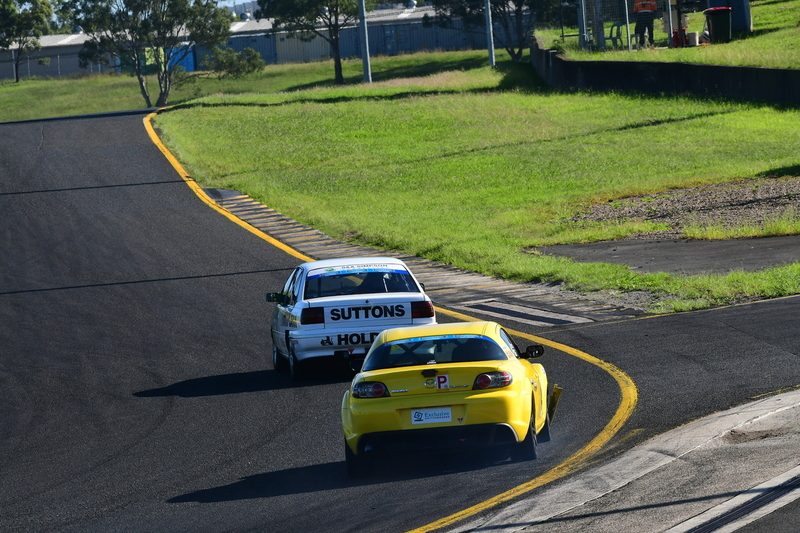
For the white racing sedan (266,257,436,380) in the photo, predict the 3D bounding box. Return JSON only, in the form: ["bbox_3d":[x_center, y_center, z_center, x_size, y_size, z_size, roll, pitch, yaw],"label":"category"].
[{"bbox_3d":[-0.597,0.602,85.474,1.820,1.390,4.850,-3,2,-5],"label":"white racing sedan"}]

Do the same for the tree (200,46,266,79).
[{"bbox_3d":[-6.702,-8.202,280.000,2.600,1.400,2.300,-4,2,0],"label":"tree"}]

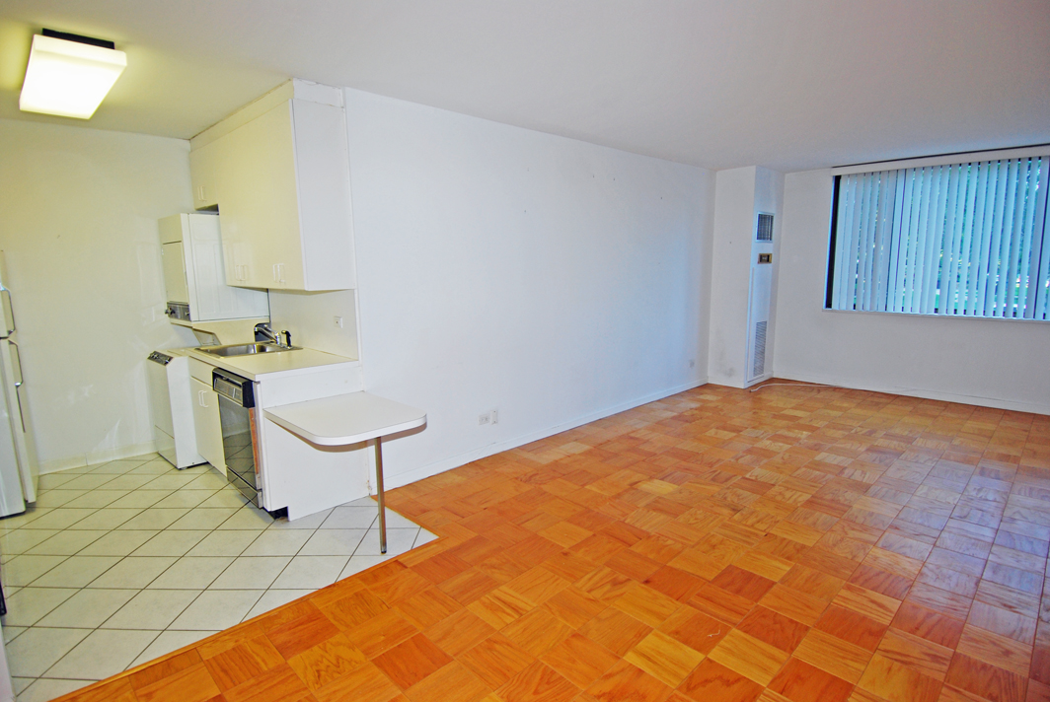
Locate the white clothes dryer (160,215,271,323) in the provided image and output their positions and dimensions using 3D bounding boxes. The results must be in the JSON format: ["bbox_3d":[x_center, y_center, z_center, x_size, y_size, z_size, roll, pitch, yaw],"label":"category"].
[{"bbox_3d":[-2.629,-0.696,4.459,0.598,0.820,0.587,7,11,41],"label":"white clothes dryer"}]

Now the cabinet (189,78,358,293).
[{"bbox_3d":[-1.952,-1.075,3.913,0.315,1.180,2.190,-9,13,-44],"label":"cabinet"}]

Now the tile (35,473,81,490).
[{"bbox_3d":[-3.469,0.966,3.837,0.298,0.010,0.298,0,9,-1],"label":"tile"}]

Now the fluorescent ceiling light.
[{"bbox_3d":[-2.439,-1.440,2.807,0.335,0.105,1.250,-9,13,-44],"label":"fluorescent ceiling light"}]

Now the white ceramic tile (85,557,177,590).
[{"bbox_3d":[-1.985,1.140,2.692,0.298,0.010,0.298,0,9,-1],"label":"white ceramic tile"}]

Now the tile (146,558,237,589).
[{"bbox_3d":[-1.702,1.144,2.711,0.300,0.010,0.300,0,9,0],"label":"tile"}]

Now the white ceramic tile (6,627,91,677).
[{"bbox_3d":[-1.992,1.230,2.129,0.300,0.010,0.300,0,9,0],"label":"white ceramic tile"}]

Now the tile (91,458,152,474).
[{"bbox_3d":[-3.179,0.917,4.130,0.298,0.010,0.298,0,9,-1],"label":"tile"}]

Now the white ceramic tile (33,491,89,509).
[{"bbox_3d":[-3.205,1.019,3.599,0.300,0.010,0.300,0,9,0],"label":"white ceramic tile"}]

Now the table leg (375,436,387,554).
[{"bbox_3d":[-0.775,0.781,2.818,0.033,0.667,0.033,-9,12,-44],"label":"table leg"}]

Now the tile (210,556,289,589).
[{"bbox_3d":[-1.397,1.136,2.699,0.298,0.010,0.298,0,9,-1],"label":"tile"}]

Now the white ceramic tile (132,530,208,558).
[{"bbox_3d":[-2.003,1.101,3.007,0.300,0.010,0.300,0,9,0],"label":"white ceramic tile"}]

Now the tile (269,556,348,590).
[{"bbox_3d":[-1.103,1.133,2.702,0.298,0.010,0.298,0,9,-1],"label":"tile"}]

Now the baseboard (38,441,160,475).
[{"bbox_3d":[-3.389,0.850,4.205,0.755,0.102,0.015,-9,13,-44],"label":"baseboard"}]

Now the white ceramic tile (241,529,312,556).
[{"bbox_3d":[-1.406,1.097,3.006,0.300,0.010,0.300,0,9,0],"label":"white ceramic tile"}]

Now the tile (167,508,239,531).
[{"bbox_3d":[-2.005,1.056,3.303,0.300,0.010,0.300,0,9,0],"label":"tile"}]

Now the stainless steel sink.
[{"bbox_3d":[-2.105,0.070,4.014,0.550,0.170,0.620,-9,12,-44],"label":"stainless steel sink"}]

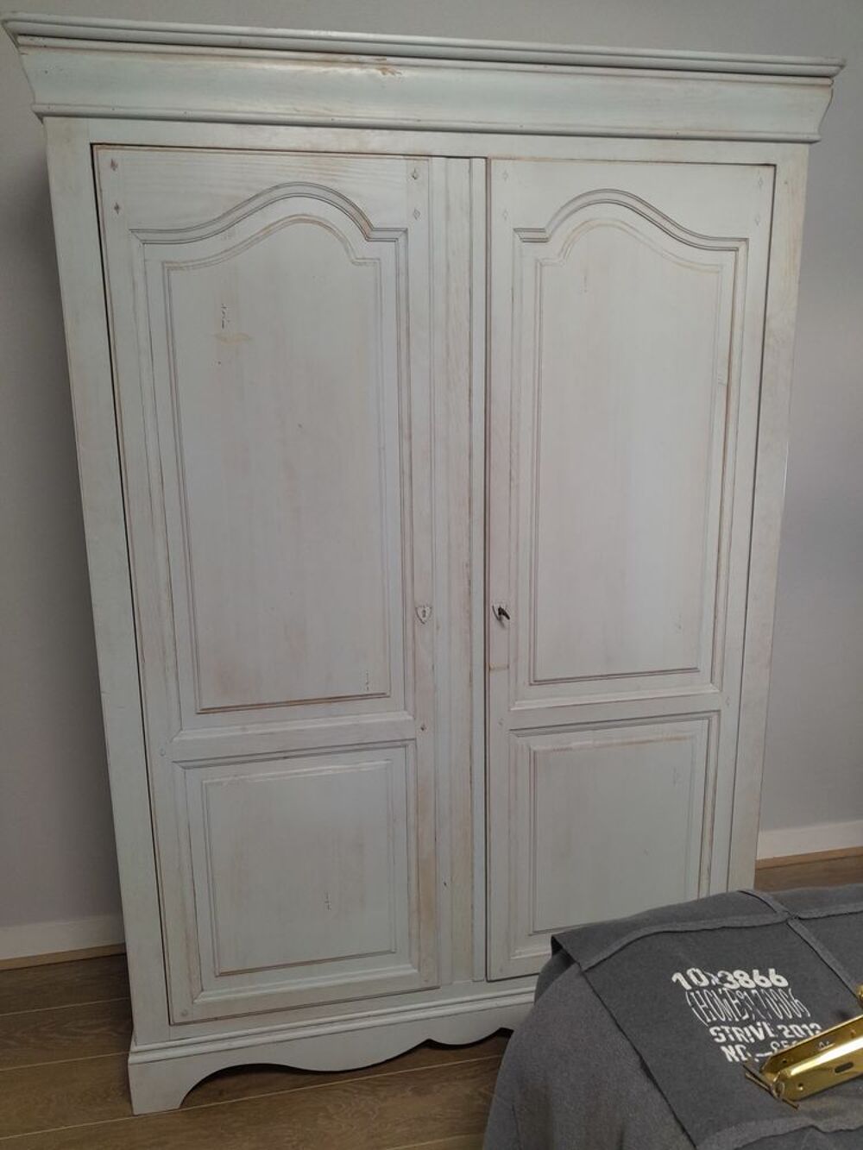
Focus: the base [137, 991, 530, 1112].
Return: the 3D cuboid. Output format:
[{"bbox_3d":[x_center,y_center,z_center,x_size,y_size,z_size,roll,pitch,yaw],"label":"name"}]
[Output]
[{"bbox_3d":[0.020,0.932,2.221,1.398,0.160,0.555,-3,13,-11],"label":"base"}]

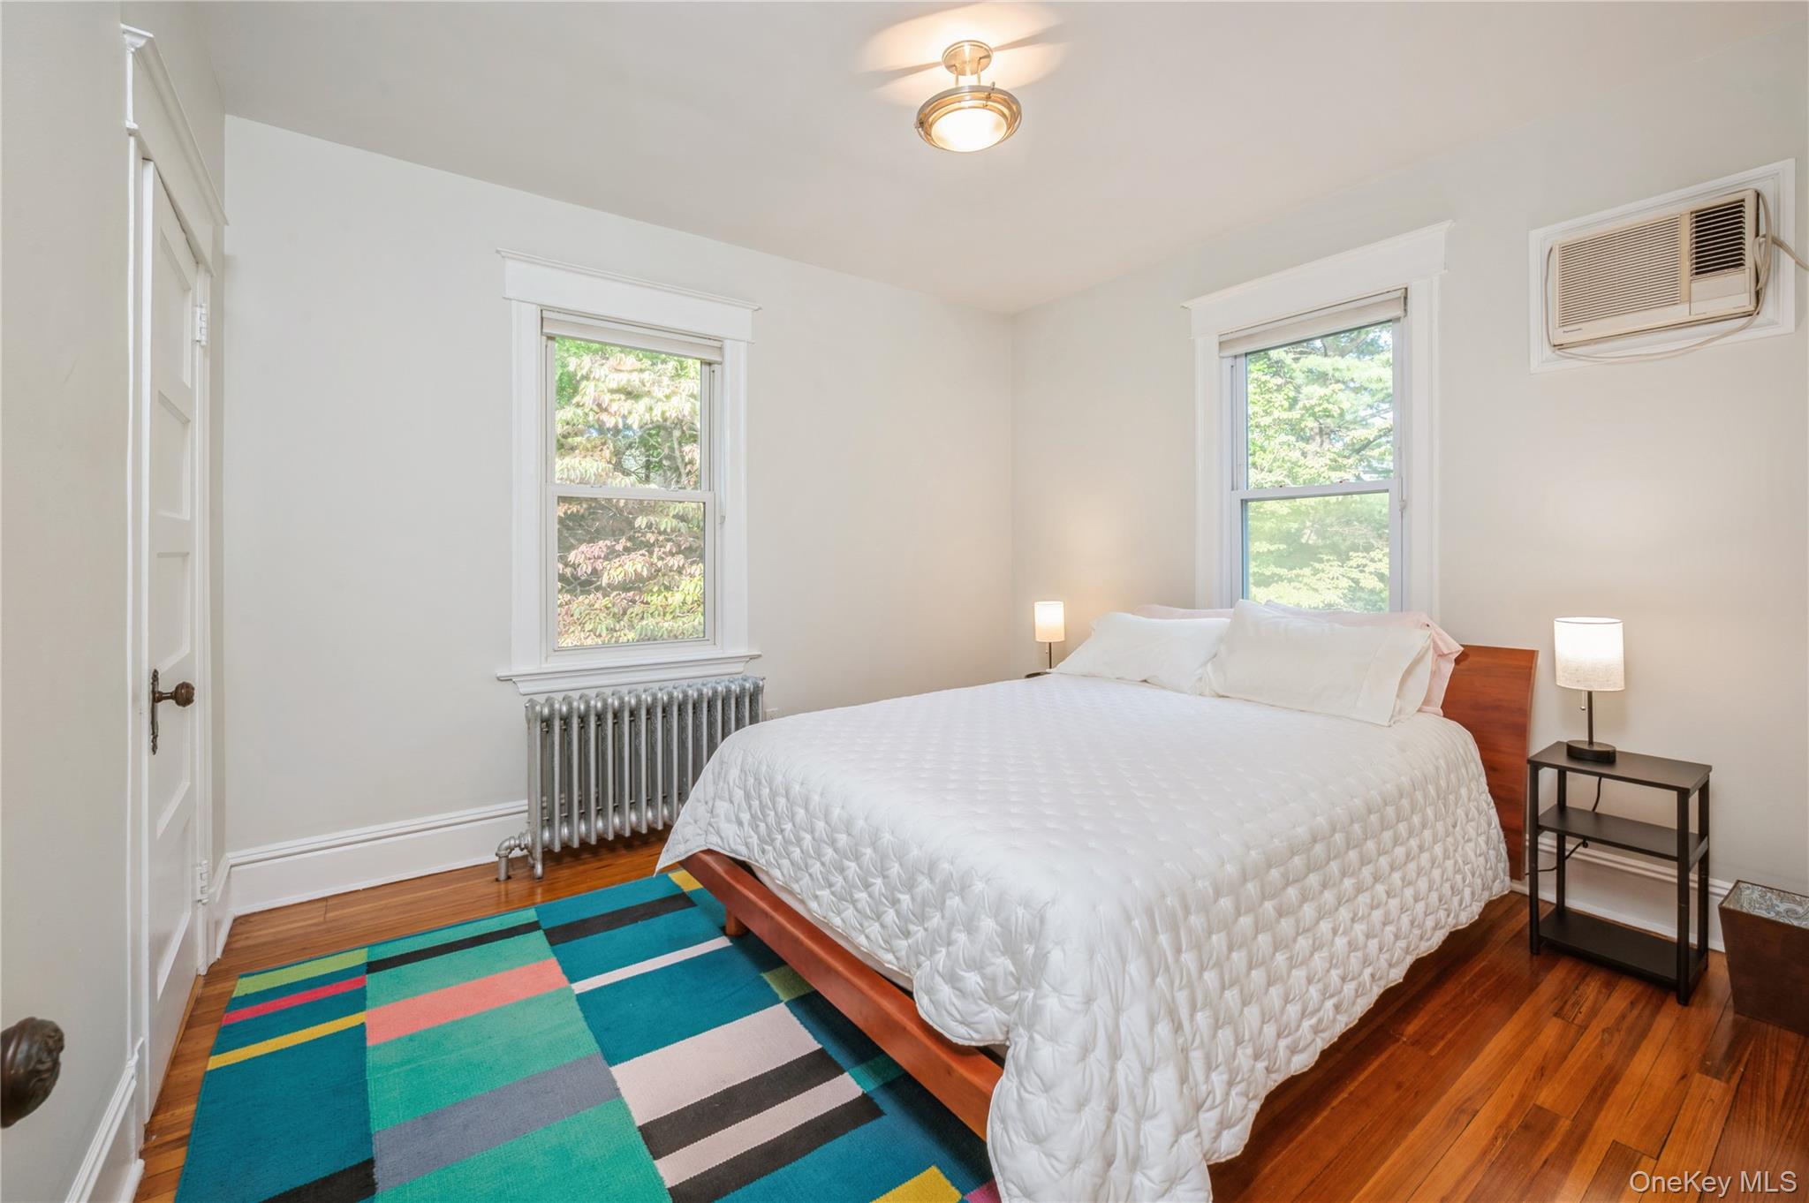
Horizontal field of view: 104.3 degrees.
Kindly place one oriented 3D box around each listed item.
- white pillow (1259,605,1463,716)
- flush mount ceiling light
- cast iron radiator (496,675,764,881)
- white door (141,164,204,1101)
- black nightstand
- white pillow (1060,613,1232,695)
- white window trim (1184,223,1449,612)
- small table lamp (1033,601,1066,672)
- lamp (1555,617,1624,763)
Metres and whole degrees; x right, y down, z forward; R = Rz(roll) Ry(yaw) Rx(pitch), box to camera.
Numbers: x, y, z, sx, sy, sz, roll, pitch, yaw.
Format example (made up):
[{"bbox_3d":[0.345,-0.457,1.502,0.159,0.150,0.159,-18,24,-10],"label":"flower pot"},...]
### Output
[{"bbox_3d":[1.703,0.217,2.714,0.170,0.420,0.700,24,-13,-36],"label":"white pillow"},{"bbox_3d":[0.187,-1.487,2.066,0.305,0.225,0.305,0,1,0],"label":"flush mount ceiling light"},{"bbox_3d":[-1.086,0.674,2.887,0.990,0.645,0.200,-1,2,-35],"label":"cast iron radiator"},{"bbox_3d":[-1.797,0.068,1.728,0.045,2.010,0.670,-1,2,-38],"label":"white door"},{"bbox_3d":[2.100,0.766,2.068,0.340,0.570,0.325,-1,2,-38],"label":"black nightstand"},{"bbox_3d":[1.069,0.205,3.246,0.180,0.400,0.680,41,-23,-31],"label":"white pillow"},{"bbox_3d":[1.690,-0.546,2.990,0.100,1.720,1.040,-1,2,-38],"label":"white window trim"},{"bbox_3d":[0.776,0.213,3.750,0.150,0.415,0.150,0,1,0],"label":"small table lamp"},{"bbox_3d":[2.105,0.267,2.168,0.150,0.415,0.150,-1,2,-38],"label":"lamp"}]

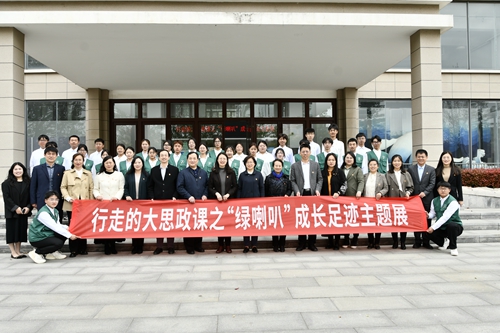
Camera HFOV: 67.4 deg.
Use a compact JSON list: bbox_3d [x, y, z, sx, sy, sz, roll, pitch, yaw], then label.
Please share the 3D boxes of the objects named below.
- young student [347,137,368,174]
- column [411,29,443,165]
[{"bbox_3d":[2.081,0.317,7.391,0.480,1.740,0.300,-1,-1,4],"label":"young student"},{"bbox_3d":[4.555,-1.260,9.676,0.505,4.390,0.505,-1,-1,-3],"label":"column"}]

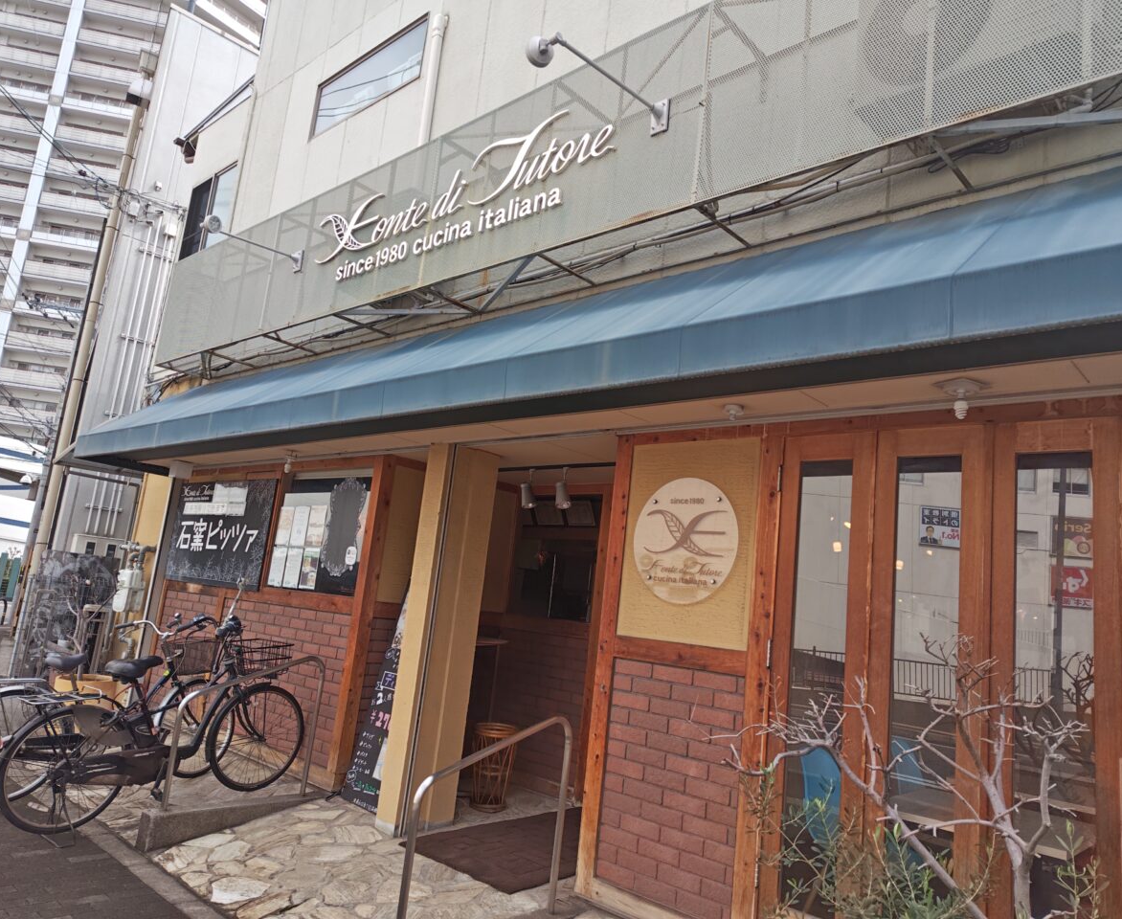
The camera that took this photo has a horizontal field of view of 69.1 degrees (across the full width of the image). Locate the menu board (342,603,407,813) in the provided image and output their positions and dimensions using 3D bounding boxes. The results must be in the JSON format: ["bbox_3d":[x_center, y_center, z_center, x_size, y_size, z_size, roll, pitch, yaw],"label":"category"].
[{"bbox_3d":[-0.993,1.452,5.164,0.480,1.380,0.380,-3,-14,42],"label":"menu board"}]

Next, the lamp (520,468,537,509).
[{"bbox_3d":[-0.214,0.207,5.683,0.110,0.280,0.110,11,-11,-23],"label":"lamp"}]

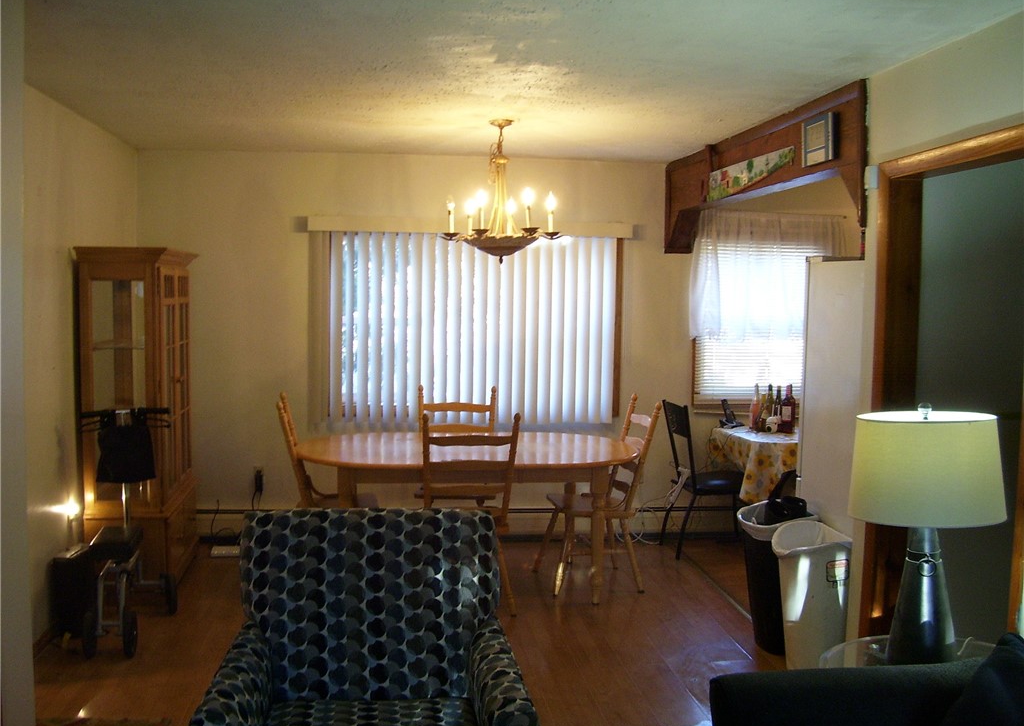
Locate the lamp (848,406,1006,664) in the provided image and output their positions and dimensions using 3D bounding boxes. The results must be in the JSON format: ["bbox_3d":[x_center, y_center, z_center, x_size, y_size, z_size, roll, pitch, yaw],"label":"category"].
[{"bbox_3d":[1.107,0.466,2.700,0.395,0.713,0.395,0,4,-7],"label":"lamp"}]

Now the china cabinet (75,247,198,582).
[{"bbox_3d":[-2.017,0.284,5.515,0.460,1.800,1.000,0,4,-8],"label":"china cabinet"}]

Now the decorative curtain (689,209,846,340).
[{"bbox_3d":[1.633,-0.553,6.421,1.001,0.807,0.090,1,4,-4],"label":"decorative curtain"}]

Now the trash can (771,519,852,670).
[{"bbox_3d":[1.243,1.022,4.280,0.290,0.620,0.360,0,4,-8],"label":"trash can"}]

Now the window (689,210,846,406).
[{"bbox_3d":[1.648,-0.346,6.477,1.010,1.247,0.100,1,4,-4],"label":"window"}]

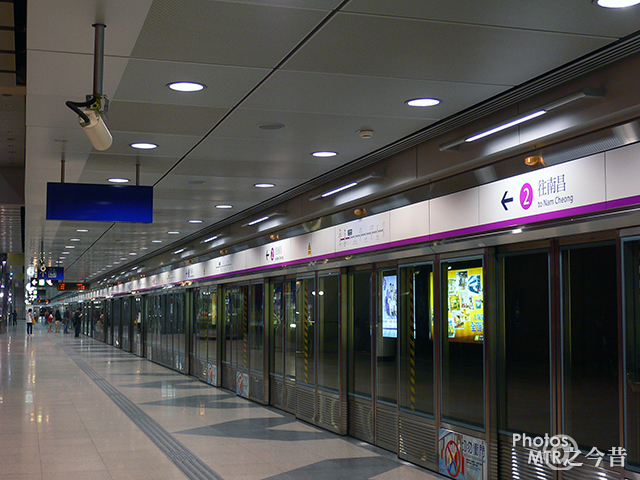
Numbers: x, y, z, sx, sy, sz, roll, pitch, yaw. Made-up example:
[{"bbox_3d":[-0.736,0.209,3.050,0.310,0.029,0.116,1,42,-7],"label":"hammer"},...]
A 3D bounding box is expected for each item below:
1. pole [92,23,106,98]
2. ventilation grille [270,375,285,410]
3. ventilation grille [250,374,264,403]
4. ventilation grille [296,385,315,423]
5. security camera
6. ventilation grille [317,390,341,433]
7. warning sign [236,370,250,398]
[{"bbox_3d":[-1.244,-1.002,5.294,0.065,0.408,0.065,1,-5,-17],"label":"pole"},{"bbox_3d":[-0.676,2.396,14.904,0.050,0.450,0.830,1,-5,-17],"label":"ventilation grille"},{"bbox_3d":[-1.030,2.445,15.632,0.050,0.450,0.895,1,-5,-17],"label":"ventilation grille"},{"bbox_3d":[-0.182,2.238,12.935,0.050,0.460,0.885,1,-5,-17],"label":"ventilation grille"},{"bbox_3d":[-1.252,-0.613,5.263,0.120,0.120,0.260,-1,-27,8],"label":"security camera"},{"bbox_3d":[0.126,2.166,11.952,0.050,0.458,0.920,1,-5,-17],"label":"ventilation grille"},{"bbox_3d":[-1.366,2.586,16.768,0.020,0.420,0.980,1,-5,-17],"label":"warning sign"}]

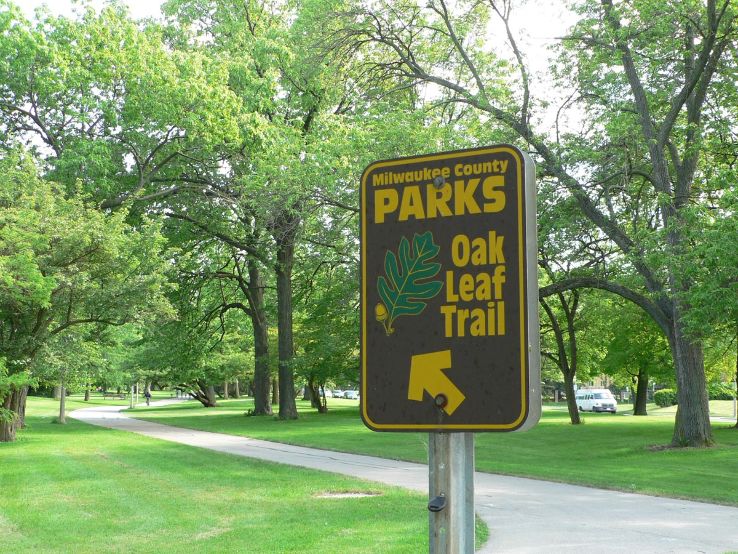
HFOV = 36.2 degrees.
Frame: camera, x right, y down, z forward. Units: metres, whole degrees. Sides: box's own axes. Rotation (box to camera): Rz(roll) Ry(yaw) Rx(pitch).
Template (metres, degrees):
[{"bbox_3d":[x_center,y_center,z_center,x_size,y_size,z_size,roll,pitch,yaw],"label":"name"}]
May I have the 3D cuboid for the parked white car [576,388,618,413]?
[{"bbox_3d":[19.298,10.536,95.500,2.000,2.030,5.100,1,-6,-8],"label":"parked white car"}]

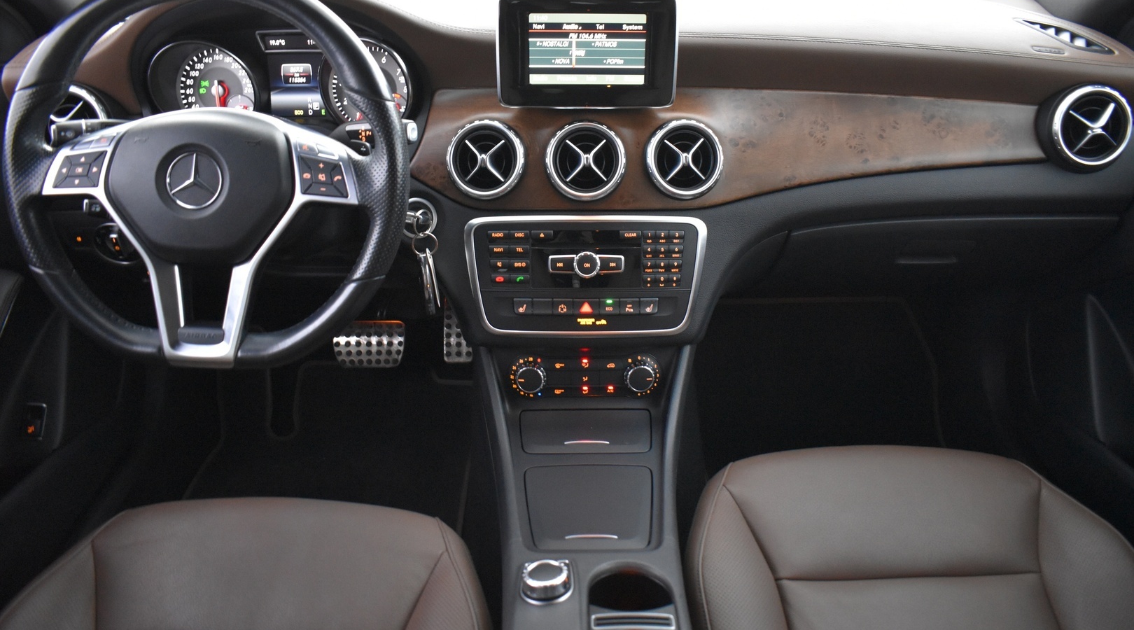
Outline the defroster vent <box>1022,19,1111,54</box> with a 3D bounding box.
[{"bbox_3d":[0.603,-0.340,1.033,0.040,0.025,0.155,-5,33,-11],"label":"defroster vent"}]

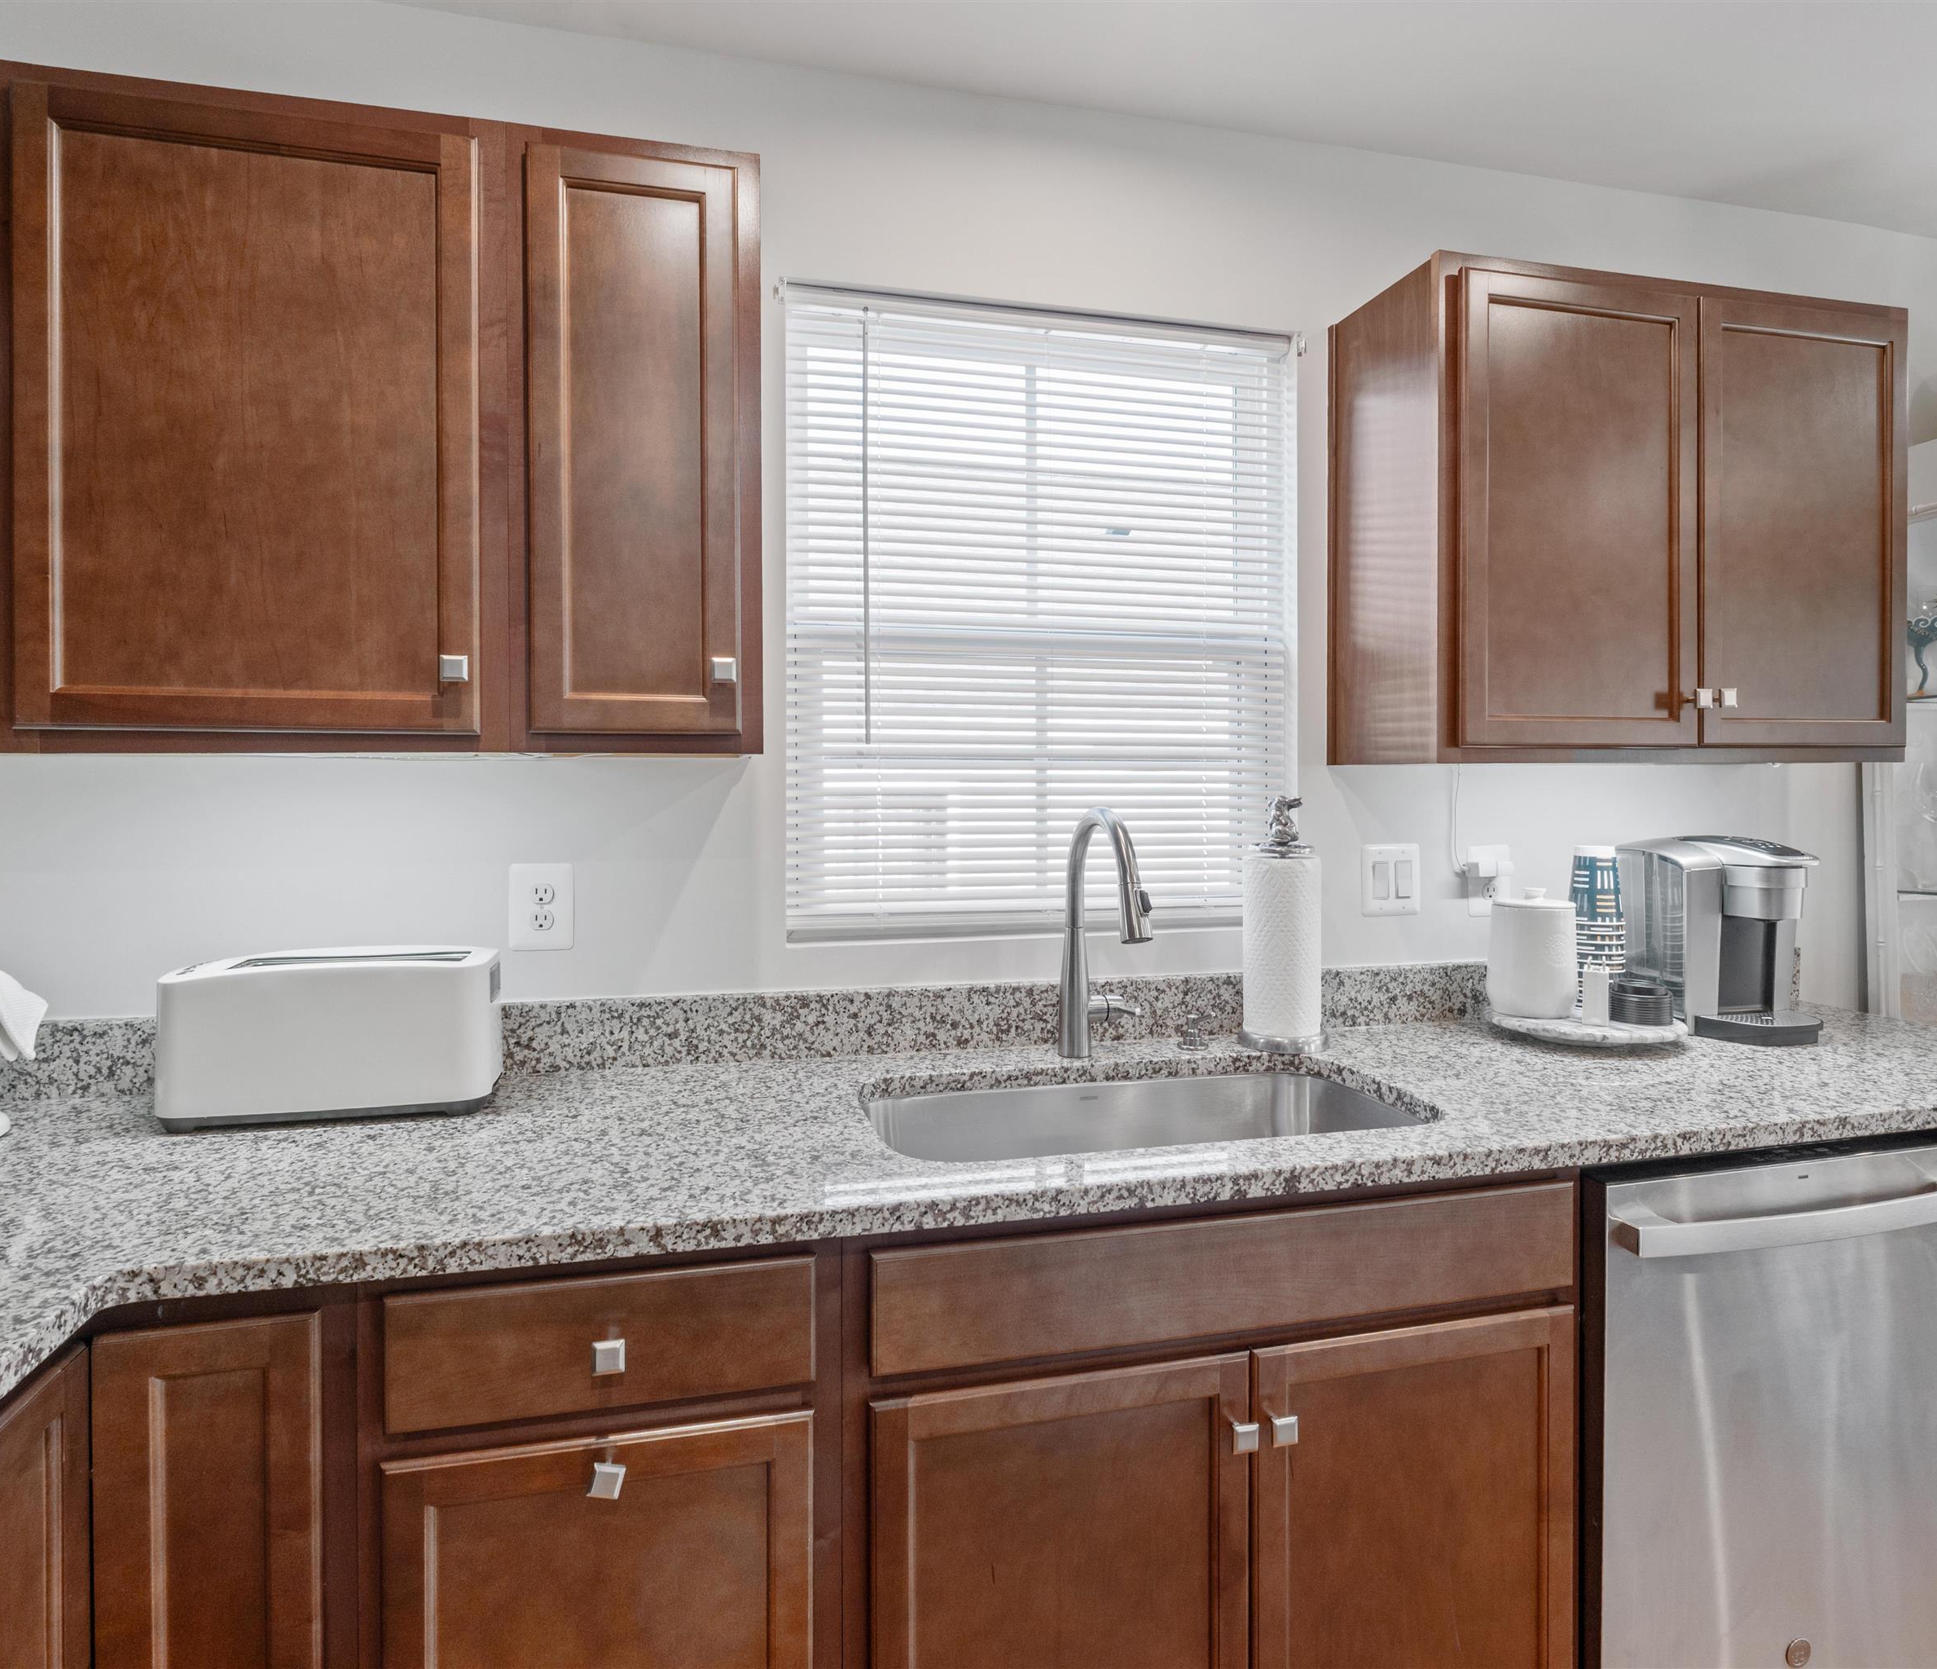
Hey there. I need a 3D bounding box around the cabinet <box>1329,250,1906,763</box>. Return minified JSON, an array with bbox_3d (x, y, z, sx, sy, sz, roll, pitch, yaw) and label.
[{"bbox_3d":[1.093,-0.496,1.888,0.895,0.760,0.320,0,2,-14],"label":"cabinet"}]

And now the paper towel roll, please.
[{"bbox_3d":[0.508,0.187,1.819,0.132,0.290,0.132,0,2,0],"label":"paper towel roll"}]

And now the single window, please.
[{"bbox_3d":[0.140,-0.352,1.836,0.874,1.020,0.045,0,2,-14],"label":"single window"}]

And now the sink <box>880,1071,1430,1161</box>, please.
[{"bbox_3d":[0.231,0.478,1.474,0.720,0.210,0.390,0,2,-14],"label":"sink"}]

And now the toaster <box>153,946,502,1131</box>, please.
[{"bbox_3d":[-0.819,0.254,1.468,0.380,0.198,0.185,0,2,-14],"label":"toaster"}]

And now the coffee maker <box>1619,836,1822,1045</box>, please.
[{"bbox_3d":[1.283,0.171,1.933,0.240,0.325,0.320,0,2,-6],"label":"coffee maker"}]

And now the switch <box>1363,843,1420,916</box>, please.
[{"bbox_3d":[0.749,0.082,1.962,0.113,0.129,0.010,0,2,-14],"label":"switch"}]

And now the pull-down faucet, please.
[{"bbox_3d":[0.227,0.156,1.651,0.140,0.380,0.260,0,2,-14],"label":"pull-down faucet"}]

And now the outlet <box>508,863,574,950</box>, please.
[{"bbox_3d":[-0.626,0.107,1.632,0.088,0.128,0.008,0,2,-14],"label":"outlet"}]

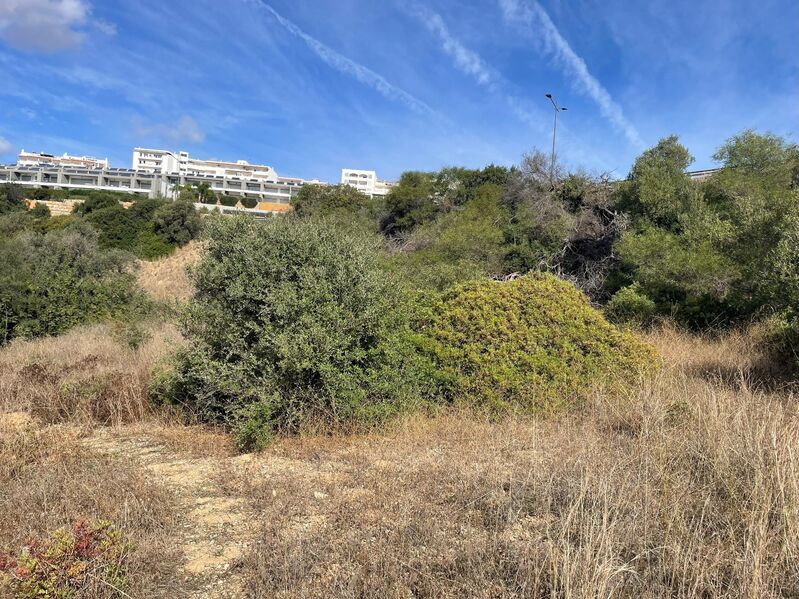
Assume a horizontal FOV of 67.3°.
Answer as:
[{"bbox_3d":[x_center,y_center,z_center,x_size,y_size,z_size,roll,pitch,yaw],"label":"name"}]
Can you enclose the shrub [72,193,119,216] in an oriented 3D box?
[{"bbox_3d":[-48.133,-14.962,95.000,6.100,3.700,4.800,2,4,-11],"label":"shrub"}]

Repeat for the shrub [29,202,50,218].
[{"bbox_3d":[-63.000,-15.487,105.000,3.300,2.800,2.800,2,4,-11],"label":"shrub"}]

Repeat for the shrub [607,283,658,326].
[{"bbox_3d":[5.104,0.132,13.200,0.980,0.980,0.900,3,4,0],"label":"shrub"}]

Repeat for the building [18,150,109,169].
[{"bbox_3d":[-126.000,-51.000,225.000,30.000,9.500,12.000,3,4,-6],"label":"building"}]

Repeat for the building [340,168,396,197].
[{"bbox_3d":[-12.000,-43.312,225.000,19.000,12.000,13.000,3,4,-7],"label":"building"}]

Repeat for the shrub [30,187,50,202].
[{"bbox_3d":[-74.792,-21.771,125.000,3.600,3.300,3.100,2,4,-11],"label":"shrub"}]

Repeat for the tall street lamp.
[{"bbox_3d":[11.737,-10.725,45.000,0.600,9.600,4.000,4,4,15],"label":"tall street lamp"}]

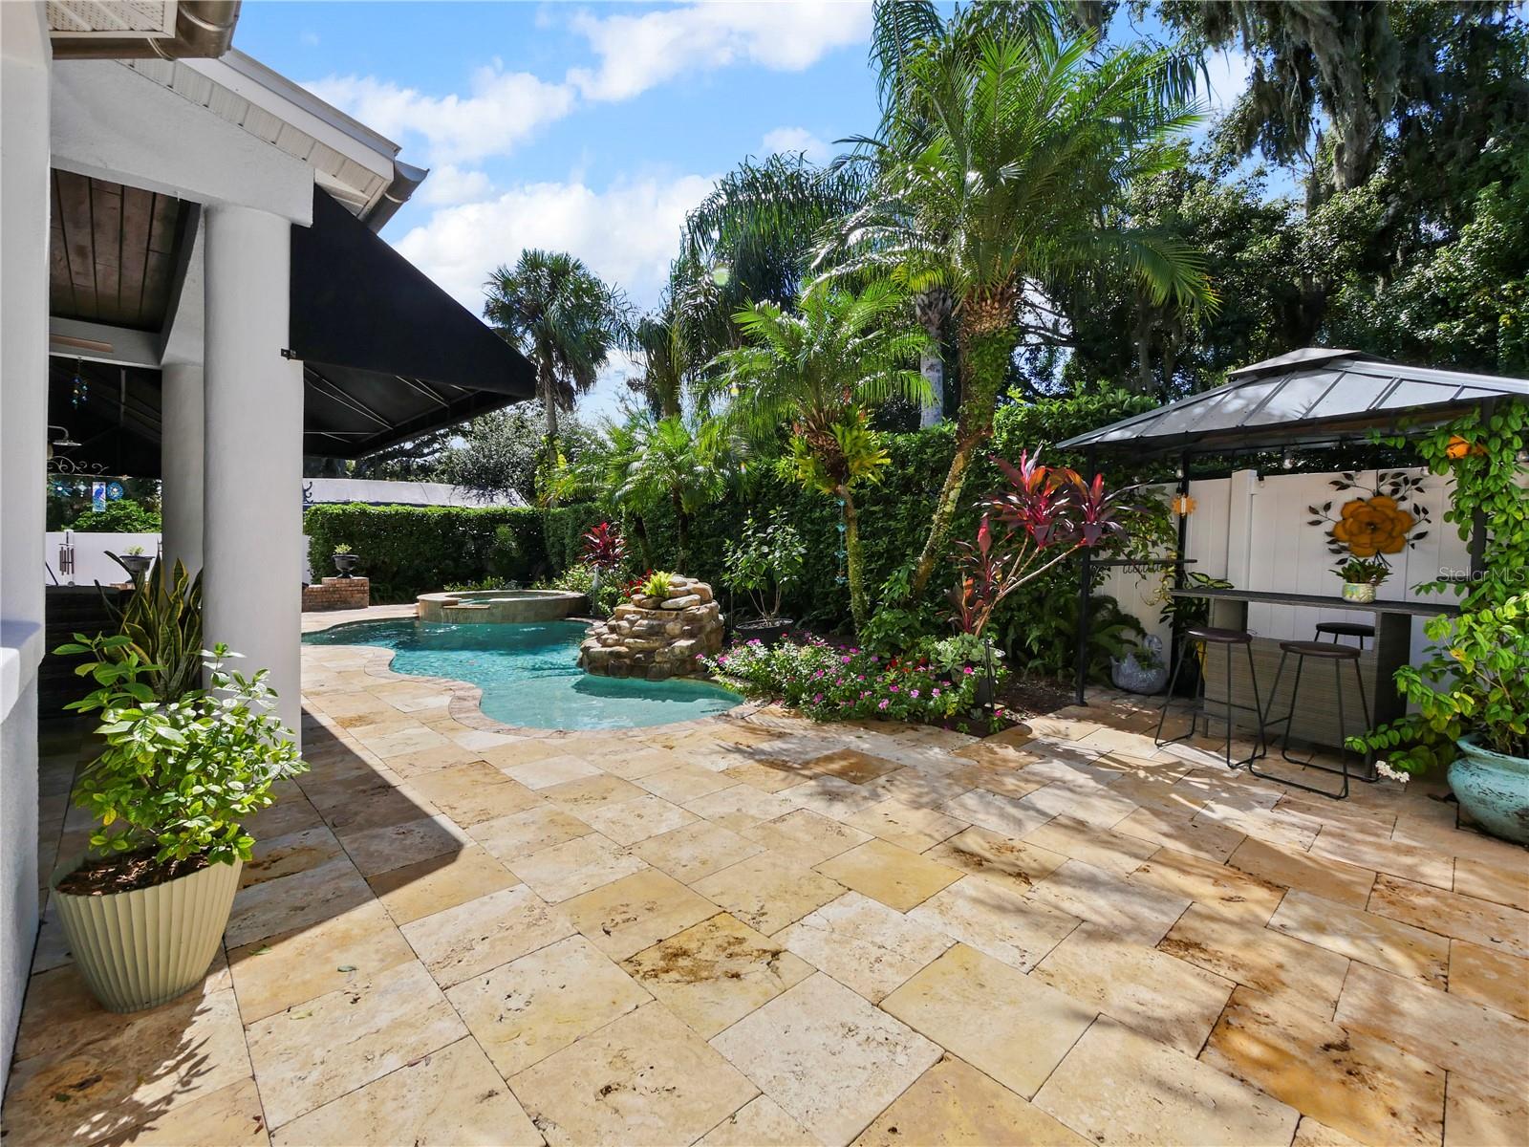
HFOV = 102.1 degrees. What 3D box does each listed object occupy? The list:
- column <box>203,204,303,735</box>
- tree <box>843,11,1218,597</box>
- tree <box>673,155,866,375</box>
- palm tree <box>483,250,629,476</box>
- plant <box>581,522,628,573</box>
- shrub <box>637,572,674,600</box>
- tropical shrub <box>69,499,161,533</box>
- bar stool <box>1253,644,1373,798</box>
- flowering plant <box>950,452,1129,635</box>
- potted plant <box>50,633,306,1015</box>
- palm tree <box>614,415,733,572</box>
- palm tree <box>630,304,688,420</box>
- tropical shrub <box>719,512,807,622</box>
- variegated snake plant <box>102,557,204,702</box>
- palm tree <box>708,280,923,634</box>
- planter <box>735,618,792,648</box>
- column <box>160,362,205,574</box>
[{"bbox_3d":[-2.606,-0.372,3.177,0.400,2.800,0.400,3,1,45],"label":"column"},{"bbox_3d":[2.333,-2.029,5.609,3.250,5.880,3.200,1,2,0],"label":"tree"},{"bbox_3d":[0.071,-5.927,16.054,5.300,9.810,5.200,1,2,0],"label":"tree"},{"bbox_3d":[-6.272,-4.856,18.538,4.200,9.620,4.100,1,2,0],"label":"palm tree"},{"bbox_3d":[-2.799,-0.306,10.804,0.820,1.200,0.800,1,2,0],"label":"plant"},{"bbox_3d":[-1.228,0.144,6.954,0.420,0.340,0.400,2,1,-10],"label":"shrub"},{"bbox_3d":[-12.911,-0.767,12.310,2.100,1.440,1.900,1,2,0],"label":"tropical shrub"},{"bbox_3d":[3.250,0.805,3.635,0.490,0.760,0.450,1,2,-32],"label":"bar stool"},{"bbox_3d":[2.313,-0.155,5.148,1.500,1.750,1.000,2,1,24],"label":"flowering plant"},{"bbox_3d":[-1.575,0.630,1.679,0.520,0.910,0.500,1,1,-43],"label":"potted plant"},{"bbox_3d":[-1.305,-0.674,8.990,1.750,3.280,1.700,2,1,-8],"label":"palm tree"},{"bbox_3d":[-2.137,-2.379,12.961,2.200,6.500,2.200,2,1,-10],"label":"palm tree"},{"bbox_3d":[-0.007,-0.063,7.300,0.980,1.270,0.920,1,2,0],"label":"tropical shrub"},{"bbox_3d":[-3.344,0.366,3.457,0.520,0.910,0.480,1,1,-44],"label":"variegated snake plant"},{"bbox_3d":[0.587,-1.131,6.804,2.400,4.130,2.350,1,2,0],"label":"palm tree"},{"bbox_3d":[-0.026,0.775,6.614,0.620,0.460,0.620,2,1,0],"label":"planter"},{"bbox_3d":[-5.361,-0.499,5.782,0.400,2.800,0.400,3,1,45],"label":"column"}]

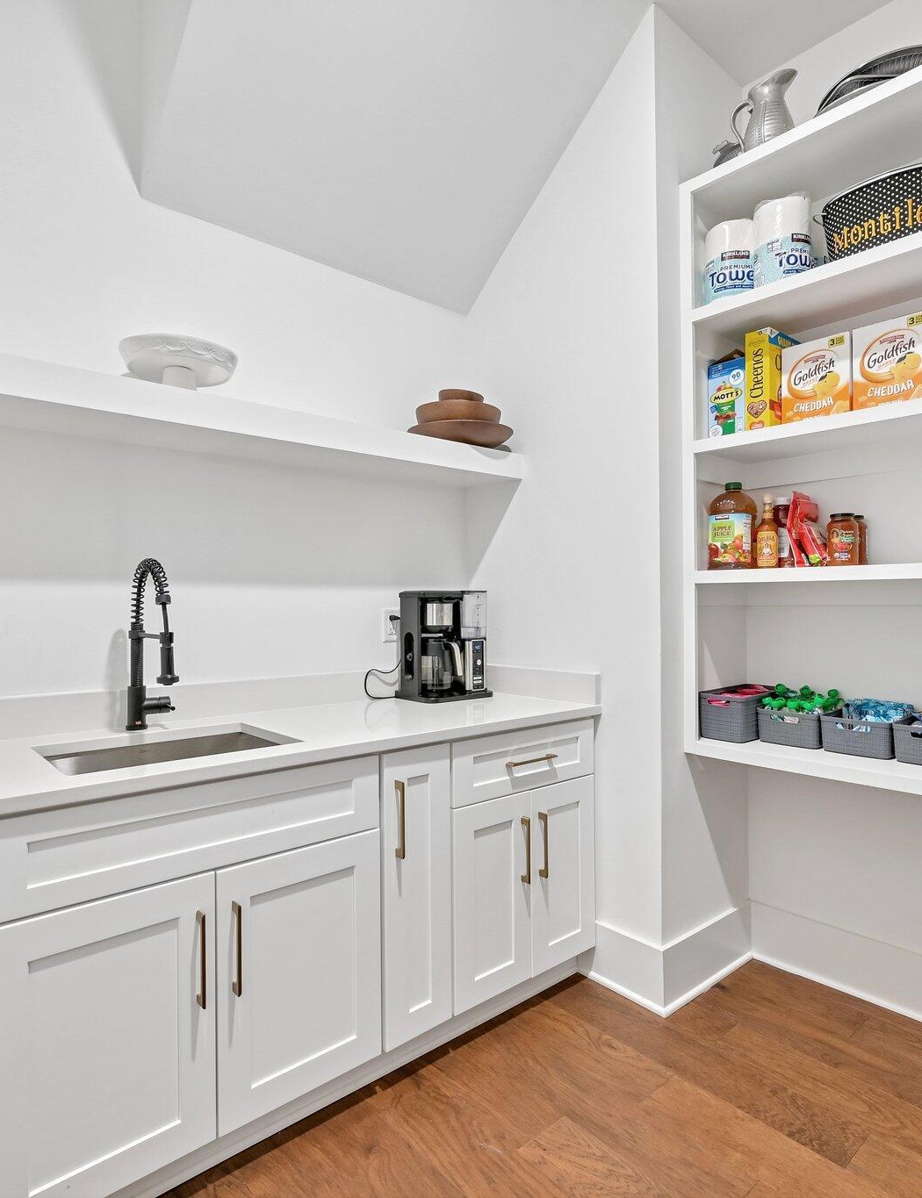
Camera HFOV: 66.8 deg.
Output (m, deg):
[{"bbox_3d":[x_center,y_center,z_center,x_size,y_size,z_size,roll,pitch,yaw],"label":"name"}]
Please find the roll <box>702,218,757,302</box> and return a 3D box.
[{"bbox_3d":[0.872,-1.042,2.252,0.153,0.280,0.153,0,0,0],"label":"roll"}]

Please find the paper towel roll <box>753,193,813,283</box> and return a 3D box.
[{"bbox_3d":[0.980,-1.053,2.148,0.158,0.285,0.158,0,0,0],"label":"paper towel roll"}]

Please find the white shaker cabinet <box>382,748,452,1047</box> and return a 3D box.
[{"bbox_3d":[-0.312,0.769,2.069,0.229,0.772,0.610,0,0,-41],"label":"white shaker cabinet"}]

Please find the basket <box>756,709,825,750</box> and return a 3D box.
[{"bbox_3d":[1.073,0.394,2.190,0.240,0.107,0.190,0,0,-41],"label":"basket"}]

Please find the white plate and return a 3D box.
[{"bbox_3d":[-0.767,-0.598,1.901,0.290,0.135,0.290,0,0,0],"label":"white plate"}]

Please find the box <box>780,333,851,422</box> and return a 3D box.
[{"bbox_3d":[1.063,-0.611,2.030,0.160,0.238,0.184,0,-1,-44],"label":"box"}]

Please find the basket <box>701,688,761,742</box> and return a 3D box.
[{"bbox_3d":[0.927,0.376,2.293,0.315,0.145,0.158,0,0,-41],"label":"basket"}]

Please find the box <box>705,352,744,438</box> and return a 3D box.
[{"bbox_3d":[0.920,-0.620,2.260,0.230,0.250,0.123,0,0,-41],"label":"box"}]

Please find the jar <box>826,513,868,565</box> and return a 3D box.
[{"bbox_3d":[1.130,-0.168,2.067,0.081,0.161,0.081,0,0,0],"label":"jar"}]

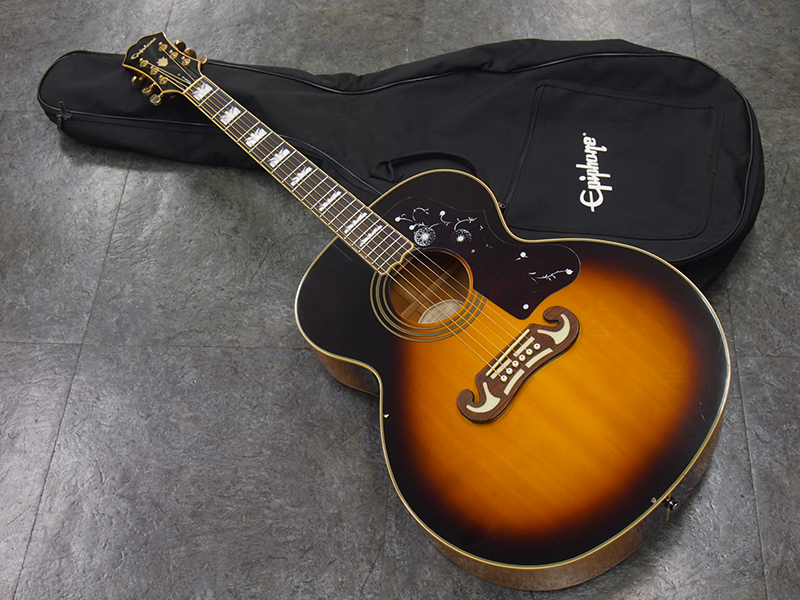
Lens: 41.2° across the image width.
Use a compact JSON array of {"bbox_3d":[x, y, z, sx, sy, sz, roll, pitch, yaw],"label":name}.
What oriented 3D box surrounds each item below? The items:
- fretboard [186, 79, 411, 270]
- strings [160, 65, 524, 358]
[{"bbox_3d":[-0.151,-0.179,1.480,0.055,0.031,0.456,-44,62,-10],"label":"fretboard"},{"bbox_3d":[-0.113,-0.148,1.443,0.056,0.019,0.740,-44,62,-10],"label":"strings"}]

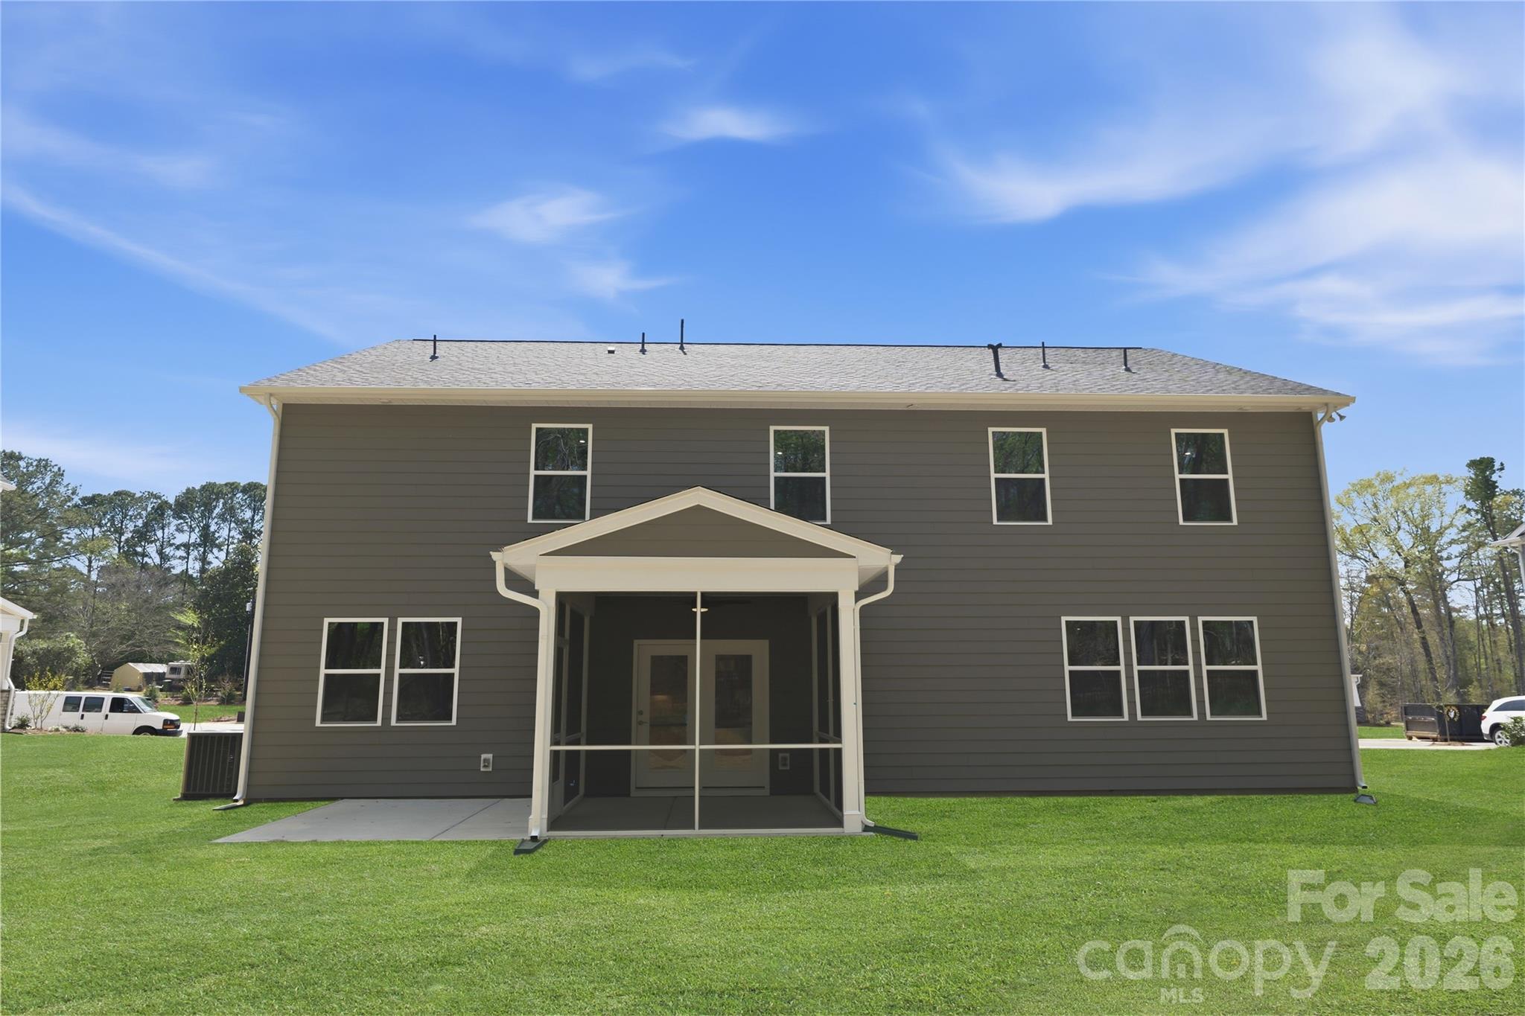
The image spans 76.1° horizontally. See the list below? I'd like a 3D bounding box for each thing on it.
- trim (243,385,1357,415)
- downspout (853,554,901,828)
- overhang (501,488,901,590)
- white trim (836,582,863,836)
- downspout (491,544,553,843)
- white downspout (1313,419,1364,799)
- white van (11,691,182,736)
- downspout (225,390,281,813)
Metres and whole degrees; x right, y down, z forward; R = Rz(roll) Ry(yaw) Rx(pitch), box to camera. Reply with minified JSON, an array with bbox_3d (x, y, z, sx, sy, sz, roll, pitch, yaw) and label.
[{"bbox_3d":[0.734,-1.633,14.688,16.650,0.190,0.460,0,-11,-3],"label":"trim"},{"bbox_3d":[1.310,2.004,10.873,0.540,2.970,0.140,0,-11,-3],"label":"downspout"},{"bbox_3d":[-0.710,0.337,11.012,4.365,1.175,0.150,0,-11,-3],"label":"overhang"},{"bbox_3d":[0.963,2.227,10.830,0.195,2.600,0.195,0,-11,-3],"label":"white trim"},{"bbox_3d":[-2.669,1.975,10.541,0.660,3.040,0.180,0,-11,-3],"label":"downspout"},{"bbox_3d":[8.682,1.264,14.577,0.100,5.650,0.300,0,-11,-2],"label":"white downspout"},{"bbox_3d":[-25.698,8.300,37.809,5.700,2.100,2.010,2,-11,-11],"label":"white van"},{"bbox_3d":[-7.176,1.175,13.776,0.089,5.730,0.420,0,-11,-3],"label":"downspout"}]

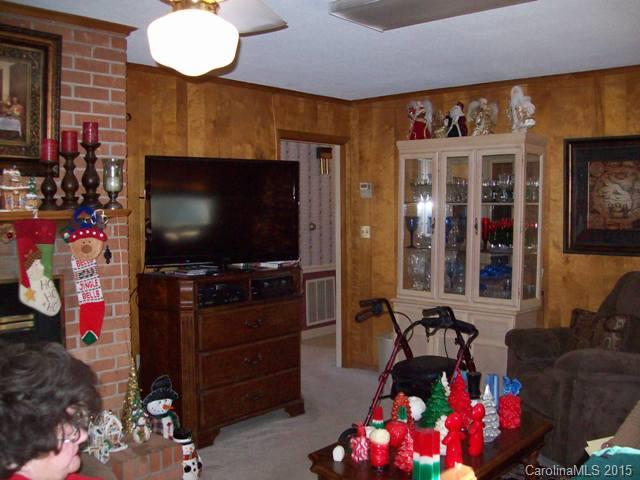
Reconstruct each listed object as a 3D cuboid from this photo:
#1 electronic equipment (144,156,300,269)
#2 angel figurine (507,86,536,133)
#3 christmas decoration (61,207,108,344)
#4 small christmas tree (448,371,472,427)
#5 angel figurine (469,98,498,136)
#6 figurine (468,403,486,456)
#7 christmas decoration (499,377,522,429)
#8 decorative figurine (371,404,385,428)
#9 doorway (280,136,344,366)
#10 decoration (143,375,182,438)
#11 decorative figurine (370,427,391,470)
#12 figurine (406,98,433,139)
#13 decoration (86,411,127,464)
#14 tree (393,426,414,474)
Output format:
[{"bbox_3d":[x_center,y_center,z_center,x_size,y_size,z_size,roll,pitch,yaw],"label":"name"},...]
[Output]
[{"bbox_3d":[-0.659,-0.198,4.585,1.080,0.715,0.120,-2,4,-25],"label":"electronic equipment"},{"bbox_3d":[1.412,-0.906,4.701,0.200,0.351,0.150,2,4,30],"label":"angel figurine"},{"bbox_3d":[-1.093,0.169,3.105,0.065,0.630,0.215,4,5,43],"label":"christmas decoration"},{"bbox_3d":[0.660,0.750,3.132,0.127,0.294,0.127,0,3,0],"label":"small christmas tree"},{"bbox_3d":[1.206,-0.902,4.923,0.220,0.315,0.140,2,4,30],"label":"angel figurine"},{"bbox_3d":[0.675,0.803,2.846,0.080,0.220,0.077,-2,4,-35],"label":"figurine"},{"bbox_3d":[0.943,0.800,3.280,0.100,0.234,0.100,3,5,40],"label":"christmas decoration"},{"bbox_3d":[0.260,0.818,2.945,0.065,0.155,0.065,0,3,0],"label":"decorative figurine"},{"bbox_3d":[-0.074,0.169,5.796,0.150,2.060,0.830,3,5,40],"label":"doorway"},{"bbox_3d":[-0.802,0.836,3.358,0.145,0.305,0.175,3,5,35],"label":"decoration"},{"bbox_3d":[0.254,0.869,2.792,0.083,0.163,0.083,1,4,17],"label":"decorative figurine"},{"bbox_3d":[0.808,-0.954,5.404,0.210,0.350,0.150,2,4,28],"label":"figurine"},{"bbox_3d":[-0.992,0.909,3.124,0.170,0.190,0.165,4,5,43],"label":"decoration"},{"bbox_3d":[0.366,0.868,2.777,0.100,0.167,0.100,0,4,0],"label":"tree"}]

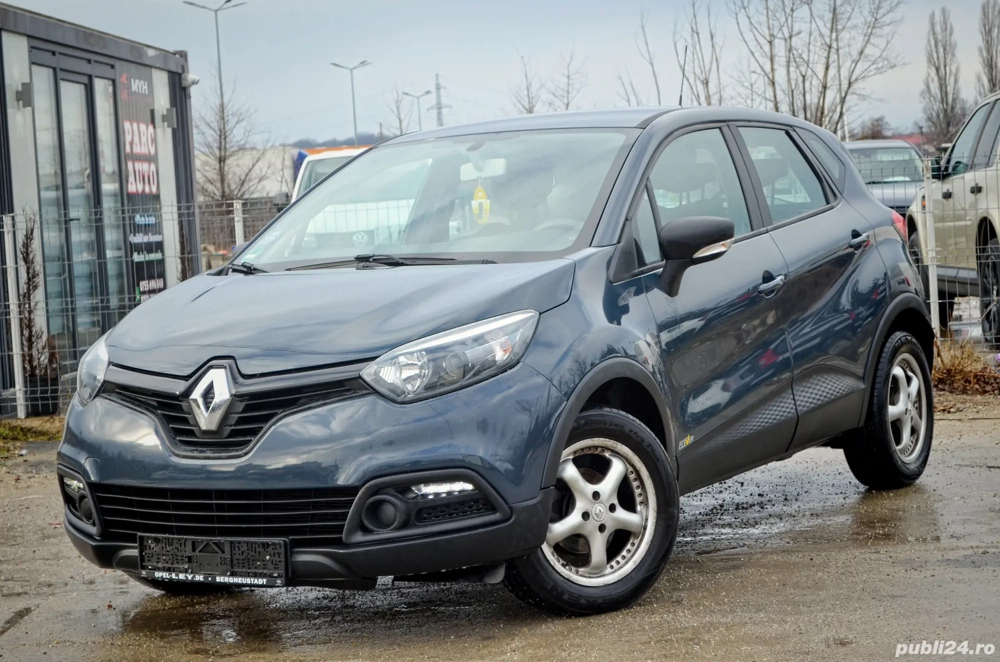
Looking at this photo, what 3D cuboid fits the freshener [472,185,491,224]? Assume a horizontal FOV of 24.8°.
[{"bbox_3d":[-0.065,-0.434,7.804,0.068,0.136,0.015,-2,4,30],"label":"freshener"}]

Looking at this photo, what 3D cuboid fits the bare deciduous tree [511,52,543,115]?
[{"bbox_3d":[0.883,-4.933,60.150,1.300,4.860,1.300,-4,4,0],"label":"bare deciduous tree"}]

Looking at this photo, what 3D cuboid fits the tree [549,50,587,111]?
[{"bbox_3d":[1.940,-5.020,60.151,1.400,4.900,1.400,-4,4,0],"label":"tree"}]

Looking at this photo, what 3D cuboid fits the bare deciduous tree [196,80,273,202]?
[{"bbox_3d":[-7.075,-4.340,60.144,2.508,4.565,2.508,-2,4,30],"label":"bare deciduous tree"}]

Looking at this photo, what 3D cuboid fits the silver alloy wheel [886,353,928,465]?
[{"bbox_3d":[1.546,0.309,9.055,0.180,0.440,0.440,-2,4,30],"label":"silver alloy wheel"}]

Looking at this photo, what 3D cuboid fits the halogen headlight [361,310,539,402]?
[{"bbox_3d":[-0.129,0.084,6.452,0.360,0.230,0.460,-2,4,30],"label":"halogen headlight"}]

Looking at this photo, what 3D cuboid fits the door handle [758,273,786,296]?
[{"bbox_3d":[0.941,-0.162,7.846,0.053,0.048,0.200,-2,4,30],"label":"door handle"}]

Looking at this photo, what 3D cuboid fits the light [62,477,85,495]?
[{"bbox_3d":[-1.320,0.476,7.048,0.050,0.050,0.170,-6,4,-35],"label":"light"}]

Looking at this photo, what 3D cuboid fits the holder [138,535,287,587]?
[{"bbox_3d":[-0.824,0.657,6.536,0.530,0.133,0.030,-2,4,31],"label":"holder"}]

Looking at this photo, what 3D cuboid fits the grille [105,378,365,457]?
[{"bbox_3d":[-0.809,0.249,6.580,0.950,0.210,0.160,-2,4,31],"label":"grille"}]

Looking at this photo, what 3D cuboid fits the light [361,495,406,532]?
[{"bbox_3d":[-0.314,0.511,6.343,0.108,0.106,0.080,-2,4,23],"label":"light"}]

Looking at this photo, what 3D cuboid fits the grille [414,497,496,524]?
[{"bbox_3d":[-0.120,0.501,6.343,0.225,0.065,0.045,-3,4,5],"label":"grille"}]

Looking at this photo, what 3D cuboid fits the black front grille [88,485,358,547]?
[{"bbox_3d":[-0.814,0.527,6.558,0.970,0.150,0.110,-2,4,31],"label":"black front grille"}]

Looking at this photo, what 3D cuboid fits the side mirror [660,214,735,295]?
[{"bbox_3d":[0.624,-0.239,7.214,0.240,0.250,0.170,-2,4,31],"label":"side mirror"}]

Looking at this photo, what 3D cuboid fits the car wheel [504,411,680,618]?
[{"bbox_3d":[0.251,0.545,6.856,0.620,0.620,0.205,-6,4,-34],"label":"car wheel"}]

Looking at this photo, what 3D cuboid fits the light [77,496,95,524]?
[{"bbox_3d":[-1.238,0.535,6.850,0.085,0.085,0.065,-2,4,30],"label":"light"}]

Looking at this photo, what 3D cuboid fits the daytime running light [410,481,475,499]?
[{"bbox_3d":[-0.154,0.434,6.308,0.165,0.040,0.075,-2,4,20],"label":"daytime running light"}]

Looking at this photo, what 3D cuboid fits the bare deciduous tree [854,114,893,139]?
[{"bbox_3d":[29.746,-14.575,180.162,3.089,5.164,3.089,-2,4,30],"label":"bare deciduous tree"}]

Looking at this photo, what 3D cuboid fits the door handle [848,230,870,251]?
[{"bbox_3d":[1.358,-0.343,8.587,0.053,0.048,0.190,-2,4,30],"label":"door handle"}]

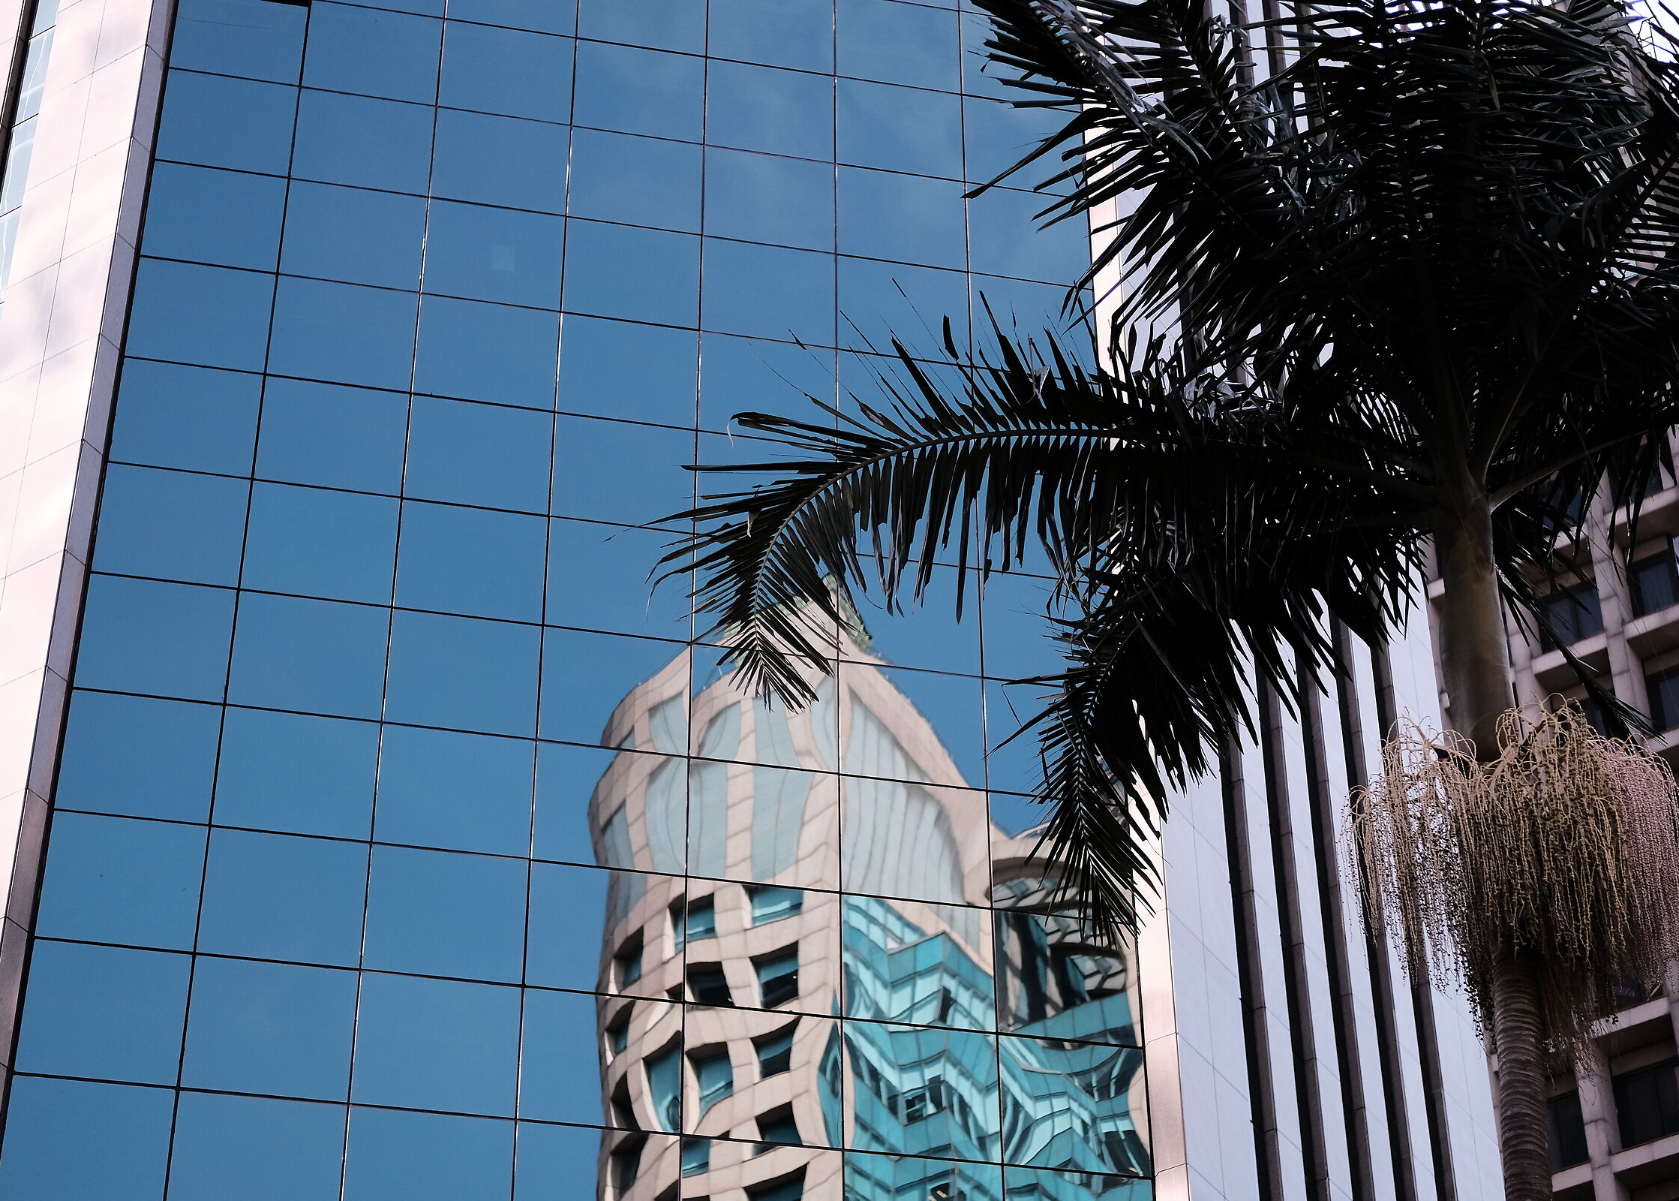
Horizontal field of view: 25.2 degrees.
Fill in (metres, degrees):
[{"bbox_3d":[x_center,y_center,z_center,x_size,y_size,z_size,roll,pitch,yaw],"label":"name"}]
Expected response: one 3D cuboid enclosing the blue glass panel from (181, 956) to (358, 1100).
[{"bbox_3d":[-4.954,3.718,32.708,1.428,1.349,0.050,7,-39,-9],"label":"blue glass panel"}]

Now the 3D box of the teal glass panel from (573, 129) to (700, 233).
[{"bbox_3d":[-2.173,-4.487,40.019,1.428,1.349,0.050,7,-39,-9],"label":"teal glass panel"}]

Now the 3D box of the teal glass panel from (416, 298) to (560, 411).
[{"bbox_3d":[-3.206,-2.257,34.080,1.280,1.211,0.050,7,-39,-9],"label":"teal glass panel"}]

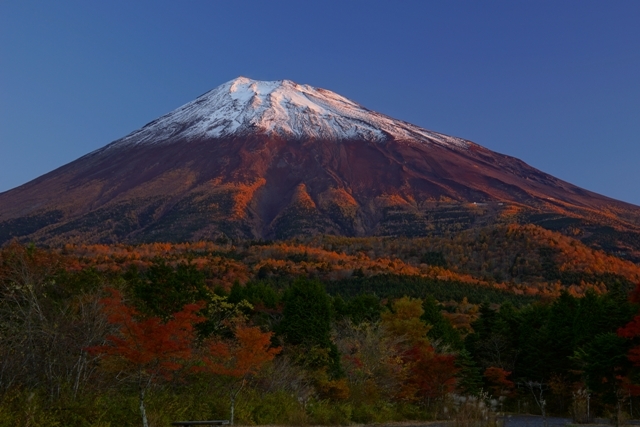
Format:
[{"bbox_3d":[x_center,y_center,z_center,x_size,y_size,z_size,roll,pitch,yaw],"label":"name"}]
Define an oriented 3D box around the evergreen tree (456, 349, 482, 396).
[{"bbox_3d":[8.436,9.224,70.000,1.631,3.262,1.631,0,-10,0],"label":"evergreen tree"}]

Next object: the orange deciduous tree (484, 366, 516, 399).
[{"bbox_3d":[10.528,10.176,73.000,1.818,2.405,1.818,0,-10,0],"label":"orange deciduous tree"}]

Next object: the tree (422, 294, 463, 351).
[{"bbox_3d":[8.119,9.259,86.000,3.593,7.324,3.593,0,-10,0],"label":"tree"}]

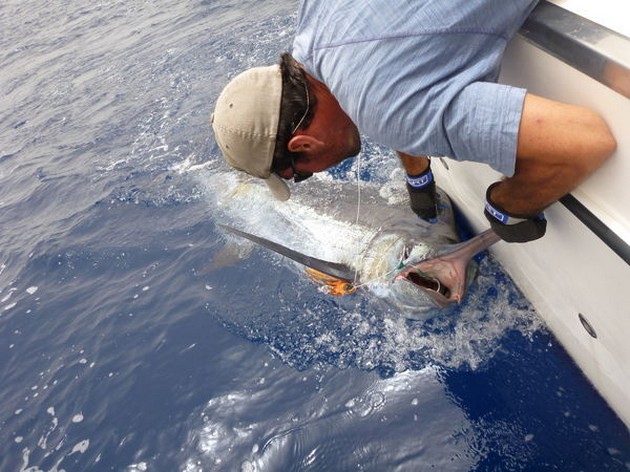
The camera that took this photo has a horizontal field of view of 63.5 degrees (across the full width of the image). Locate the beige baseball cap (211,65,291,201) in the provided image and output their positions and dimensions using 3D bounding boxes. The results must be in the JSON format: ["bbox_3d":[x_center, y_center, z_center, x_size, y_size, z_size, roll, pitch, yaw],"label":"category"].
[{"bbox_3d":[-0.111,-0.181,0.890,0.150,0.255,0.180,5,49,-12],"label":"beige baseball cap"}]

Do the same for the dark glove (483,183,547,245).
[{"bbox_3d":[0.345,-0.040,0.880,0.110,0.130,0.105,26,76,17],"label":"dark glove"}]

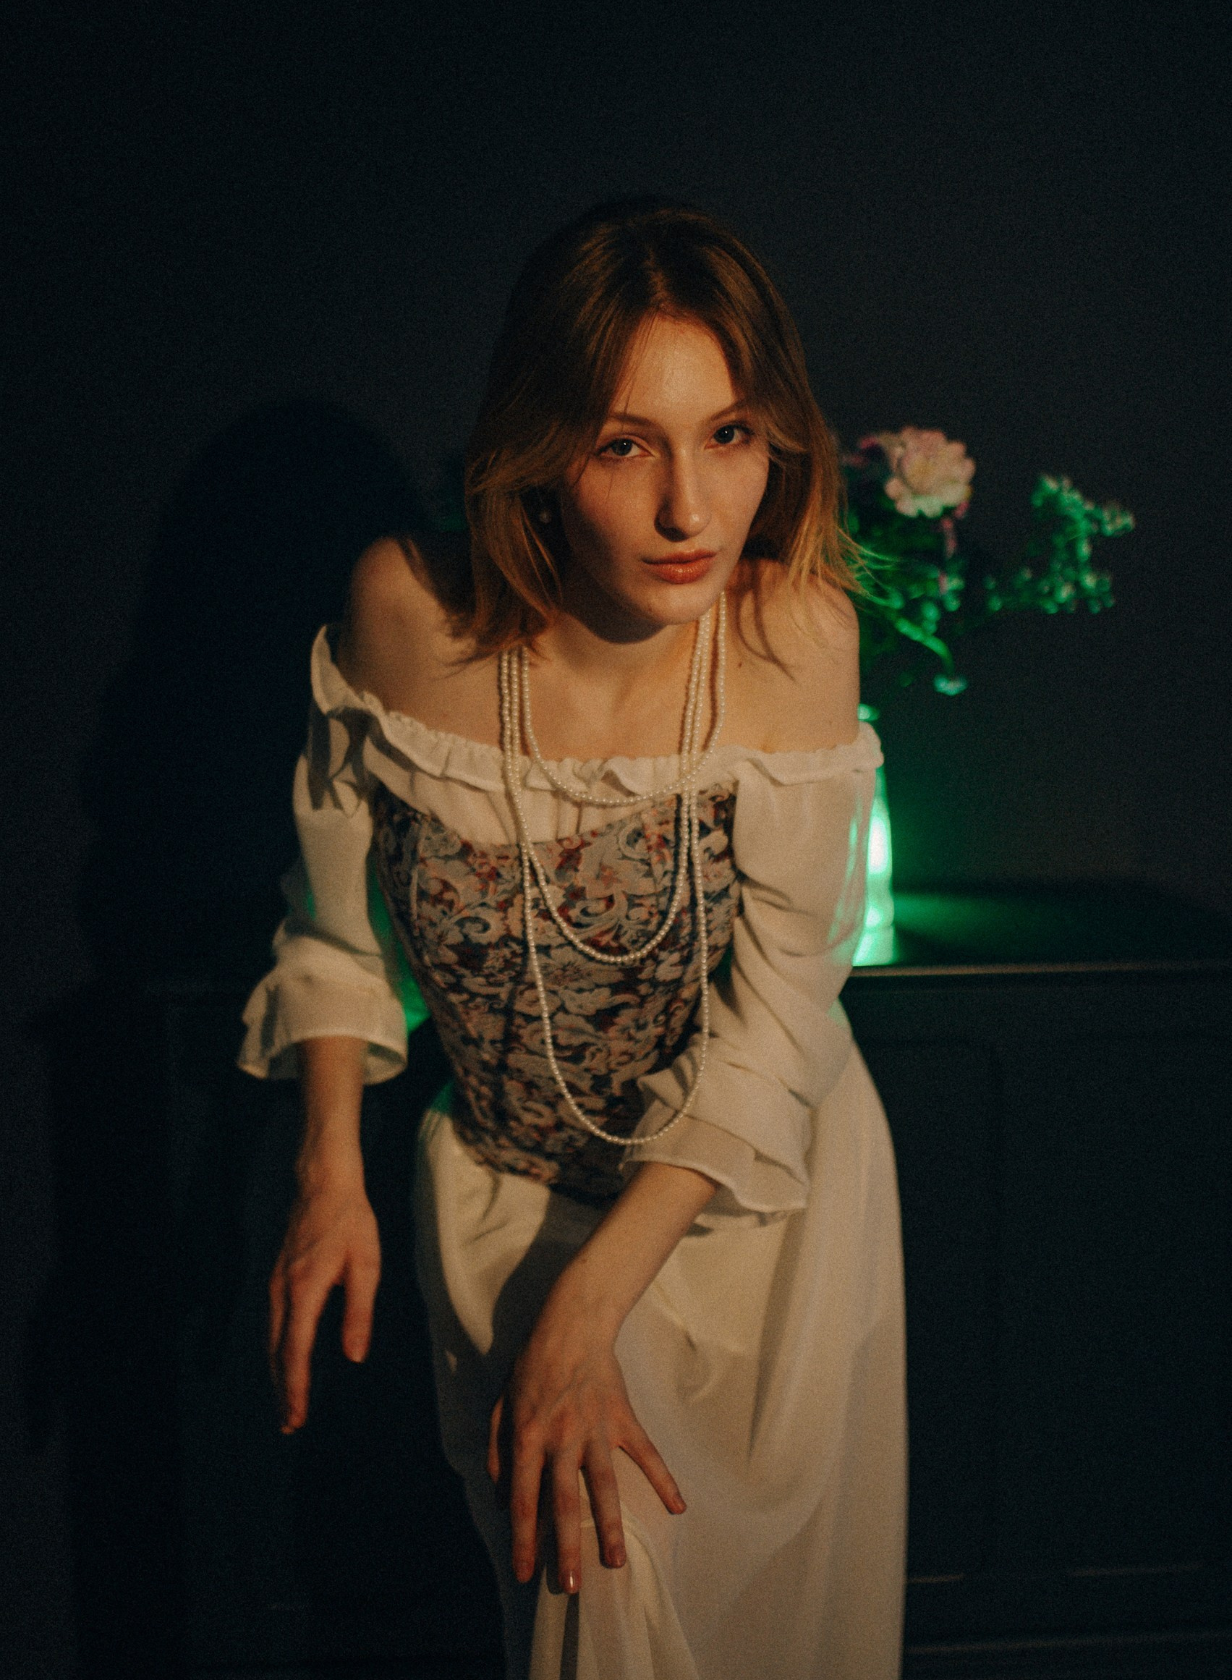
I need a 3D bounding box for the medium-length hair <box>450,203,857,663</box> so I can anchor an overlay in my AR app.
[{"bbox_3d":[0.026,-0.272,1.180,0.230,0.285,0.230,-9,13,-14],"label":"medium-length hair"}]

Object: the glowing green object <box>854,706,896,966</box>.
[{"bbox_3d":[0.201,-0.003,1.560,0.085,0.220,0.085,0,7,0],"label":"glowing green object"}]

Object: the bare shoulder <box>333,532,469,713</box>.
[{"bbox_3d":[-0.148,-0.150,1.260,0.098,0.122,0.110,0,7,6],"label":"bare shoulder"}]

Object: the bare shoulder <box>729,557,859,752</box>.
[{"bbox_3d":[0.123,-0.128,1.250,0.098,0.128,0.110,-1,7,-6],"label":"bare shoulder"}]

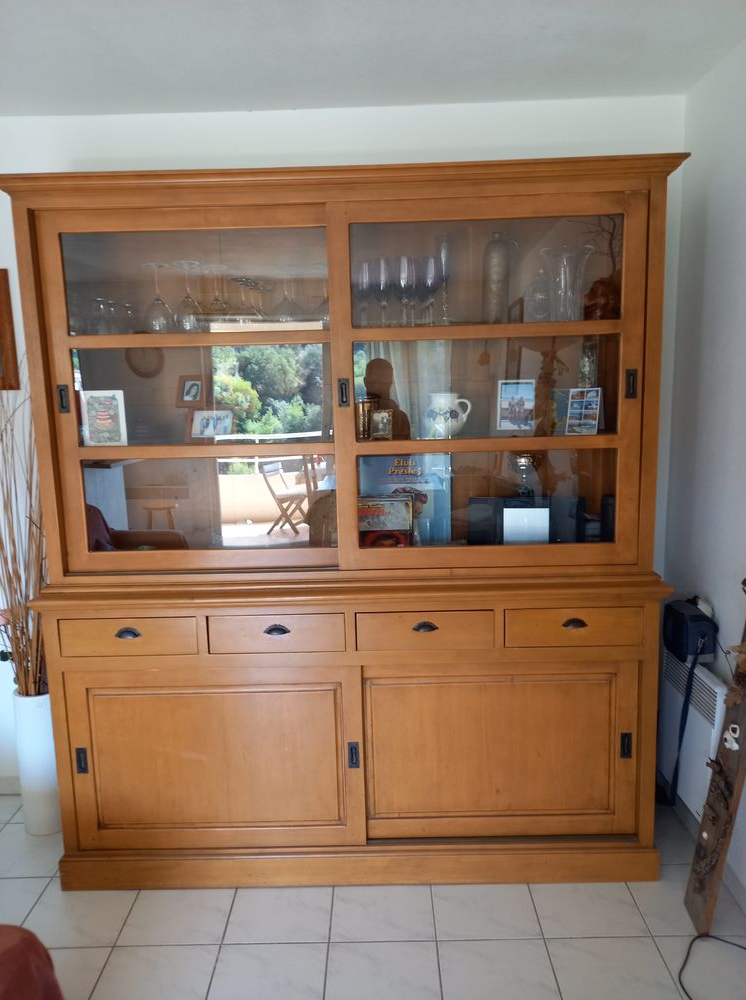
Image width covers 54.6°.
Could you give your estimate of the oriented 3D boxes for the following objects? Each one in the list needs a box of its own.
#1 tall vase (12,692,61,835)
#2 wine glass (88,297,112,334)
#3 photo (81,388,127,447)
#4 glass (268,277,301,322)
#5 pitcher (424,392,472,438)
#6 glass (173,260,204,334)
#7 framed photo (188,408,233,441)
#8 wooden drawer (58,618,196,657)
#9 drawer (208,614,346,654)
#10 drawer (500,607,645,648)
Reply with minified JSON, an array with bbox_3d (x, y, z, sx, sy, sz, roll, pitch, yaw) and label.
[{"bbox_3d":[-1.188,0.931,2.622,0.168,0.517,0.168,-1,9,0],"label":"tall vase"},{"bbox_3d":[-0.870,-0.590,2.309,0.077,0.122,0.077,-1,9,0],"label":"wine glass"},{"bbox_3d":[-0.848,-0.255,2.288,0.133,0.184,0.030,-2,1,-3],"label":"photo"},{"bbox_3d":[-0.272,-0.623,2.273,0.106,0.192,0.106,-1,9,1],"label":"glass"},{"bbox_3d":[0.238,-0.265,2.290,0.147,0.145,0.128,-2,9,-5],"label":"pitcher"},{"bbox_3d":[-0.555,-0.605,2.180,0.089,0.211,0.089,-1,8,1],"label":"glass"},{"bbox_3d":[-0.530,-0.249,2.370,0.155,0.112,0.040,-2,9,-5],"label":"framed photo"},{"bbox_3d":[-0.724,0.380,2.333,0.408,0.116,0.400,-1,8,1],"label":"wooden drawer"},{"bbox_3d":[-0.282,0.370,2.327,0.408,0.116,0.400,-1,8,1],"label":"drawer"},{"bbox_3d":[0.596,0.348,2.316,0.408,0.116,0.400,-1,8,1],"label":"drawer"}]

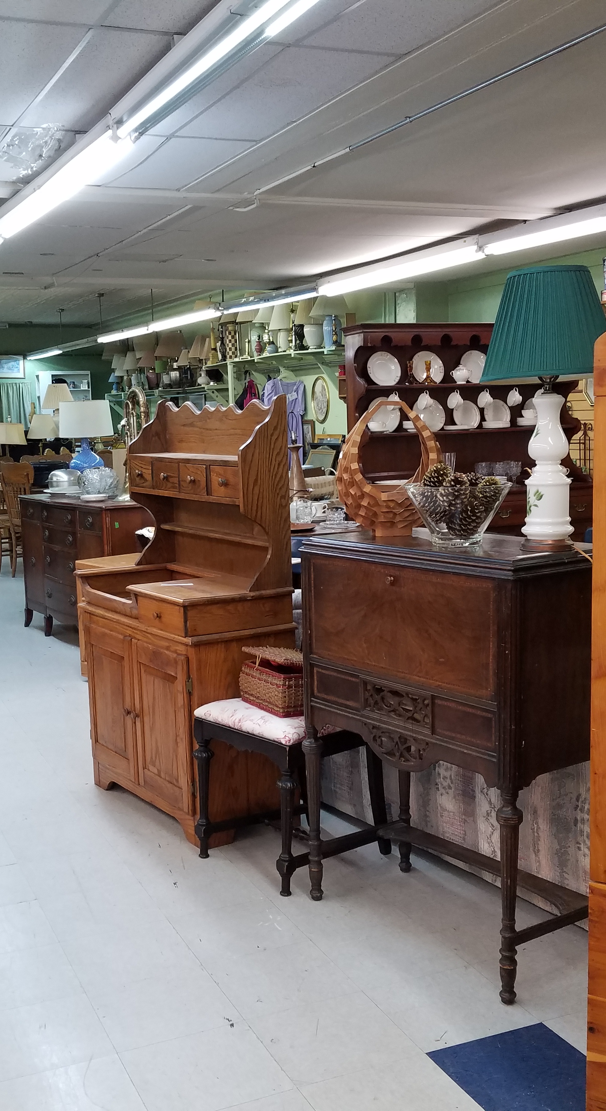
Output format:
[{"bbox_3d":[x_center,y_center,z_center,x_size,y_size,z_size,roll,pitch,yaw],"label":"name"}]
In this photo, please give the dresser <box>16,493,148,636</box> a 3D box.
[{"bbox_3d":[-1.262,0.088,7.004,0.520,0.900,1.400,-7,9,-33],"label":"dresser"}]

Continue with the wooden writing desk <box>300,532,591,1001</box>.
[{"bbox_3d":[0.395,0.495,2.985,0.385,1.055,0.785,-7,10,-37],"label":"wooden writing desk"}]

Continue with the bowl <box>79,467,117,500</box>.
[{"bbox_3d":[-1.316,-0.465,7.150,0.240,0.195,0.240,-2,8,0],"label":"bowl"}]

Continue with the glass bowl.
[{"bbox_3d":[0.414,-0.111,2.931,0.280,0.156,0.280,-2,8,0],"label":"glass bowl"}]

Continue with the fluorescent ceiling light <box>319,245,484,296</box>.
[{"bbox_3d":[0.709,-2.220,8.727,0.120,0.090,2.440,-5,8,-25],"label":"fluorescent ceiling light"}]

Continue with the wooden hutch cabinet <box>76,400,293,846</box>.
[{"bbox_3d":[-0.439,0.186,3.998,0.425,1.448,0.860,-7,9,-34],"label":"wooden hutch cabinet"}]

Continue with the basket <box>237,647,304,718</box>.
[{"bbox_3d":[-0.039,0.369,3.387,0.200,0.165,0.250,-7,9,-33],"label":"basket"}]

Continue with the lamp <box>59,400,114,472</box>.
[{"bbox_3d":[-1.452,-0.719,7.363,0.365,0.615,0.365,-5,8,-24],"label":"lamp"}]

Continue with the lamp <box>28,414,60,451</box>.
[{"bbox_3d":[-2.836,-1.213,12.143,0.330,0.637,0.330,-8,10,-42],"label":"lamp"}]

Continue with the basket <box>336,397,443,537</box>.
[{"bbox_3d":[0.251,-0.257,3.174,0.310,0.394,0.240,-2,8,0],"label":"basket"}]

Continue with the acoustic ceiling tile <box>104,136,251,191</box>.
[{"bbox_3d":[-0.574,-1.800,5.113,0.385,0.020,1.080,-5,8,-24],"label":"acoustic ceiling tile"}]

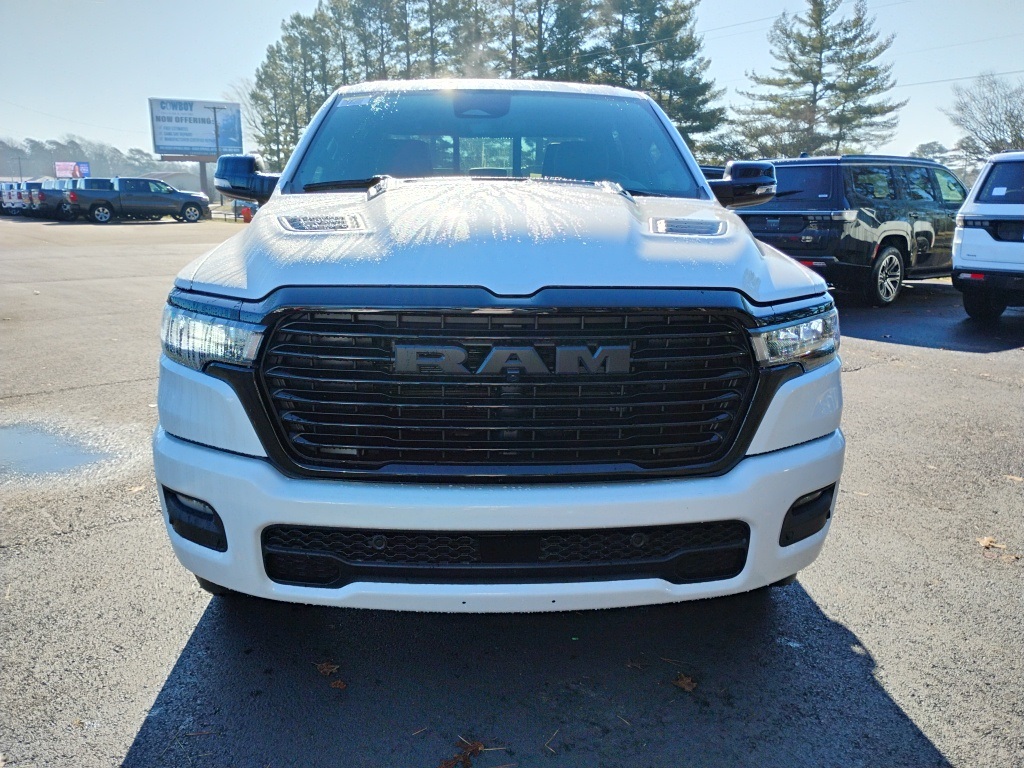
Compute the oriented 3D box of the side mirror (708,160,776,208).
[{"bbox_3d":[1.011,-0.876,3.654,0.280,0.200,0.190,0,13,-2],"label":"side mirror"}]

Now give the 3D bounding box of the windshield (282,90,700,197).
[{"bbox_3d":[-0.062,-1.075,3.598,1.670,0.170,0.930,0,46,-2],"label":"windshield"}]

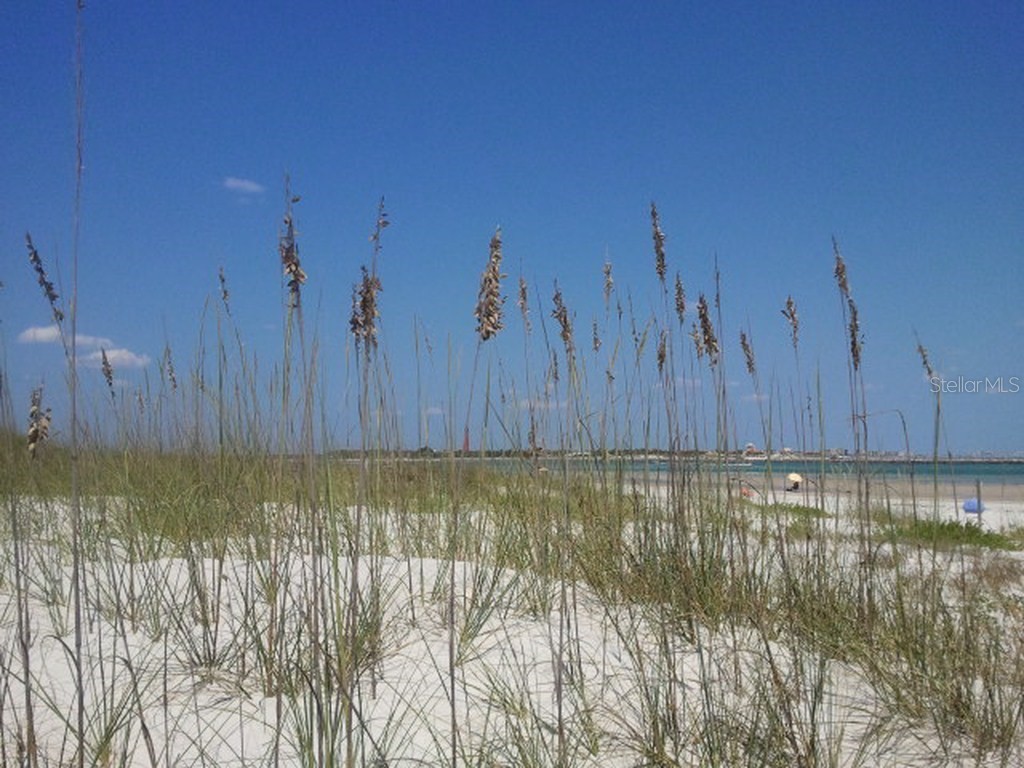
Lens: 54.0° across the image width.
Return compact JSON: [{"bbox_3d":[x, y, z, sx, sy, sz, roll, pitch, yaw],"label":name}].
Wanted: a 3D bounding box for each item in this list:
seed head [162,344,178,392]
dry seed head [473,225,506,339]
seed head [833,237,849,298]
[{"bbox_3d":[-1.935,-0.093,5.700,0.048,0.266,0.046,-10,-4,0],"label":"seed head"},{"bbox_3d":[-0.053,-0.245,2.500,0.070,0.278,0.066,7,-4,0],"label":"dry seed head"},{"bbox_3d":[1.341,-0.475,4.100,0.049,0.257,0.046,-14,-4,0],"label":"seed head"}]

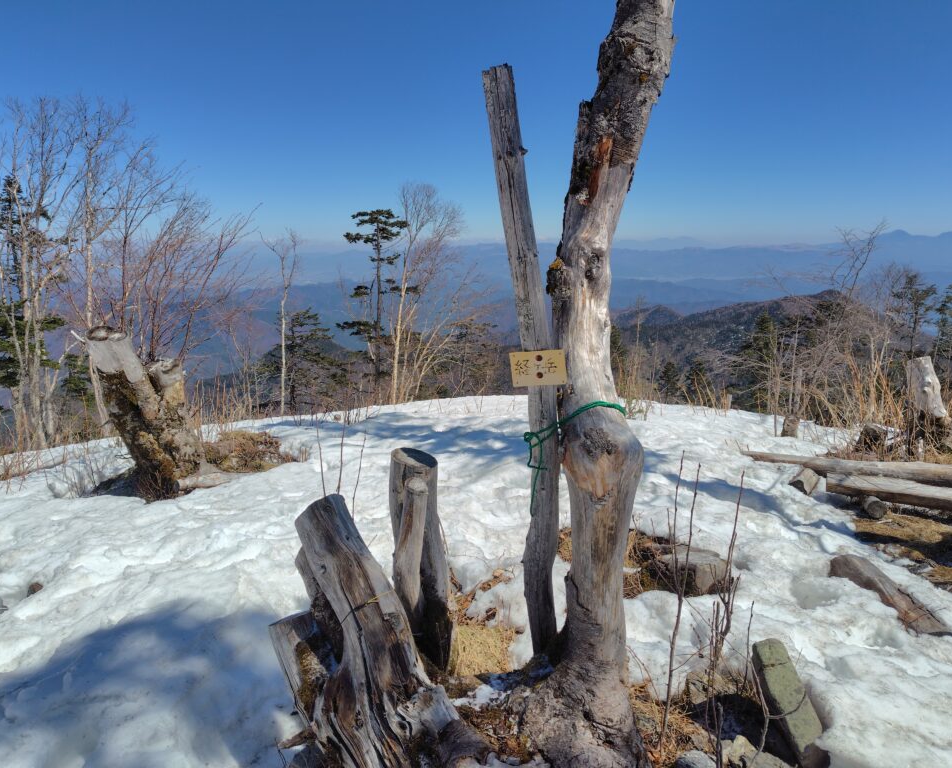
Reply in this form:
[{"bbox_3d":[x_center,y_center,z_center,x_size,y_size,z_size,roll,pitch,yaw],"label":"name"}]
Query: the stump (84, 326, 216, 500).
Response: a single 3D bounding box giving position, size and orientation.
[{"bbox_3d":[-2.025,0.184,4.181,0.627,1.103,0.550,-6,13,-26],"label":"stump"}]

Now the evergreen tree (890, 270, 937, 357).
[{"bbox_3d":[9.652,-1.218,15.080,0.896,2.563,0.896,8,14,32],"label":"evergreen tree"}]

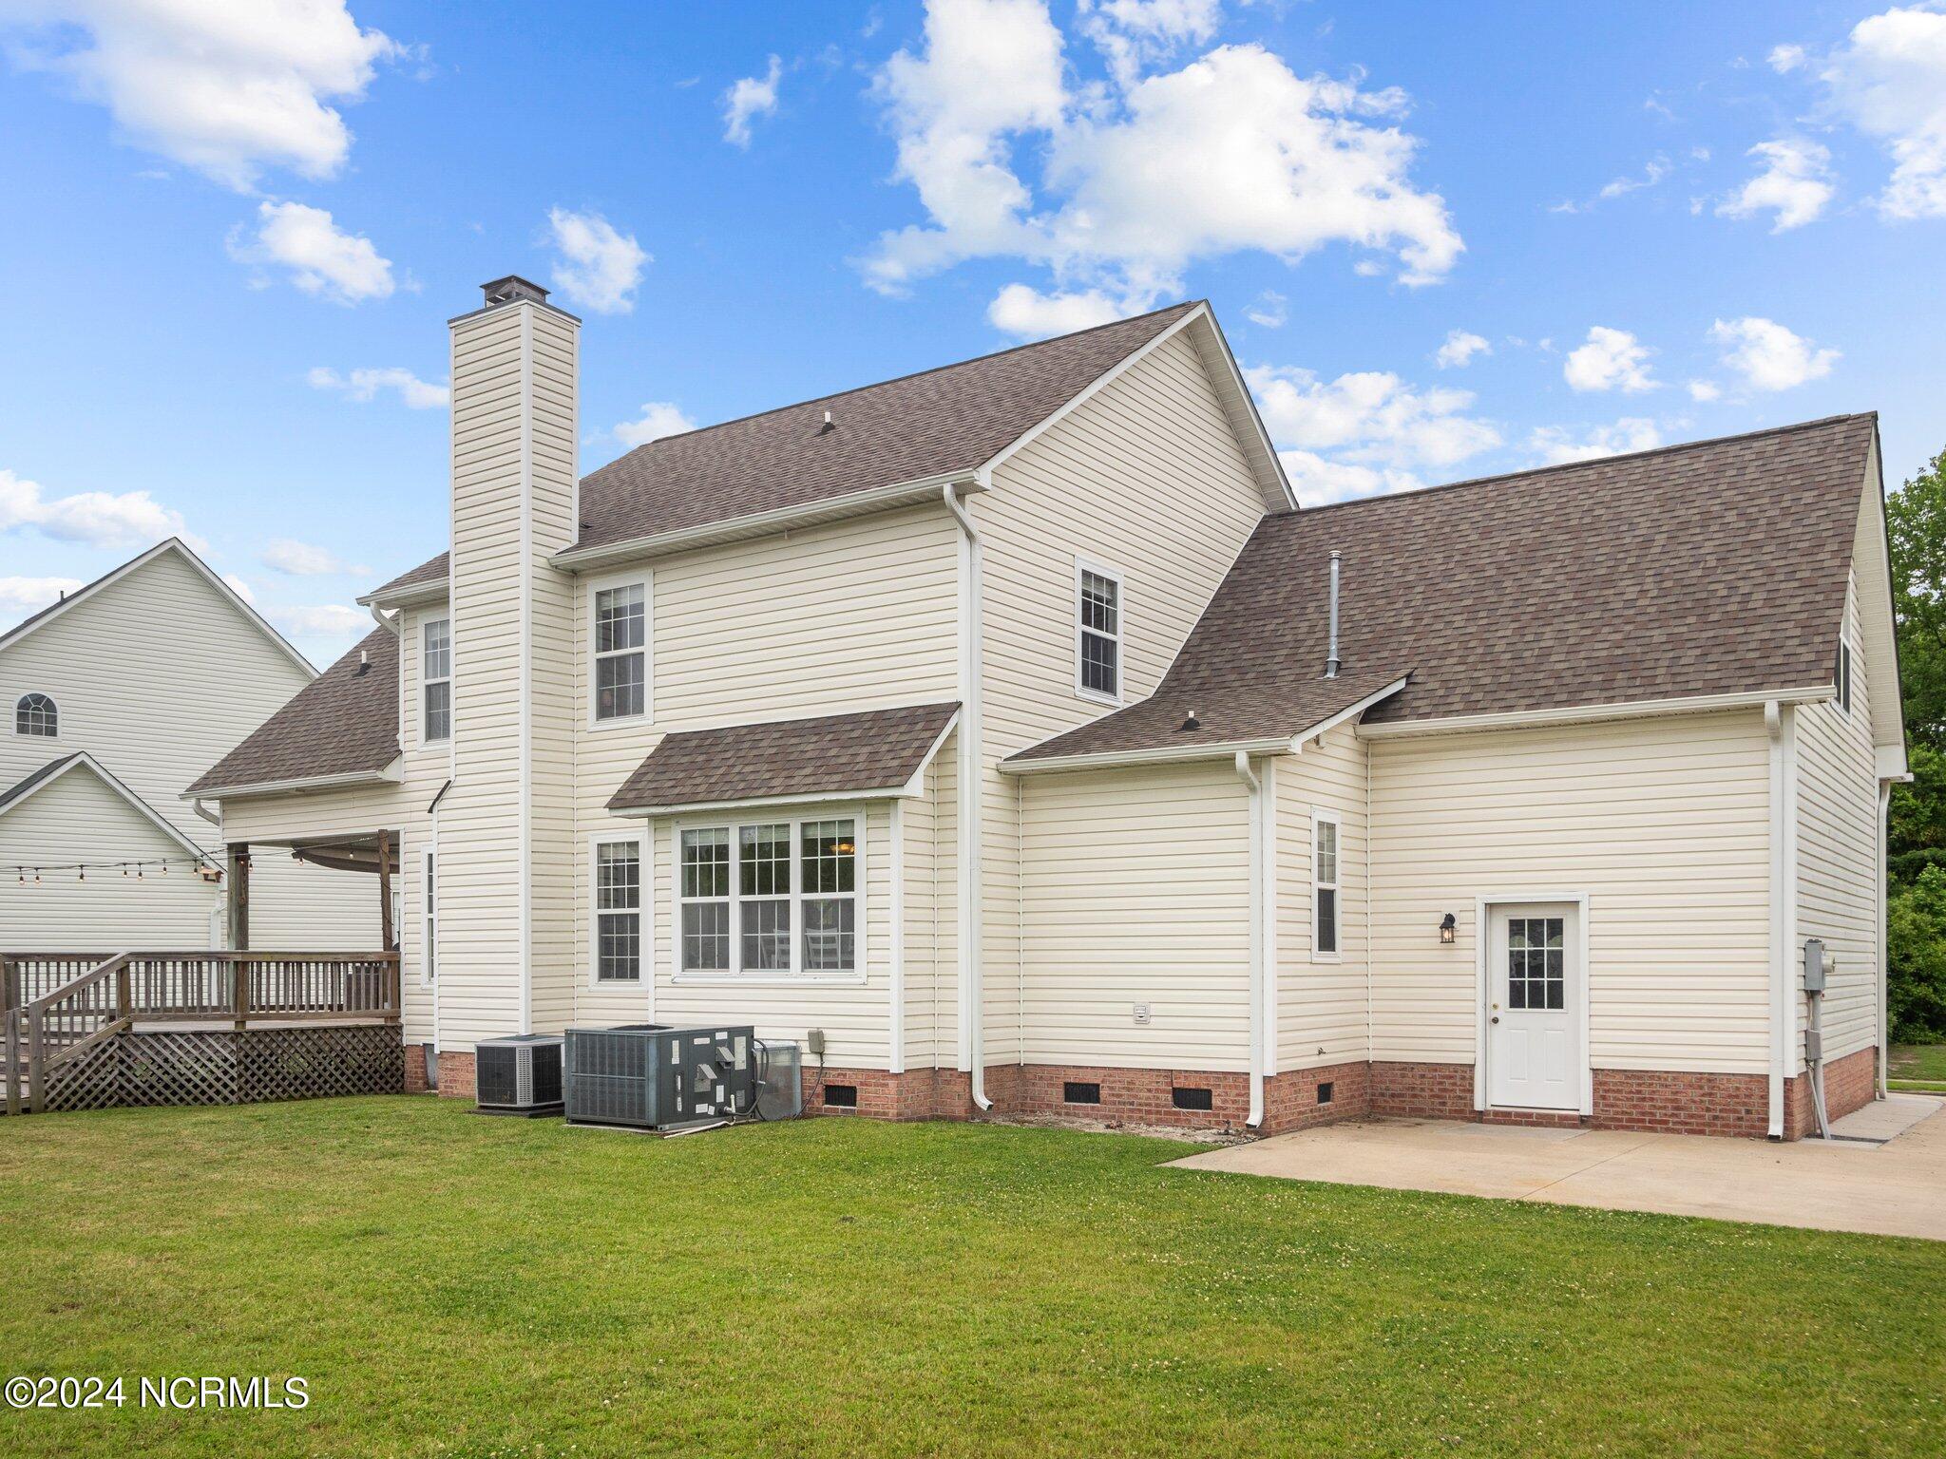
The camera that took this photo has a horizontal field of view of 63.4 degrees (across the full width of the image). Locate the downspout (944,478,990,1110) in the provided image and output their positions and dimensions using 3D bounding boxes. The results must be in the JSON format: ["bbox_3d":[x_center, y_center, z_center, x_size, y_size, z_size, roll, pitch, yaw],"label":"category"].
[{"bbox_3d":[-0.007,0.663,14.973,0.220,5.990,0.540,-3,-6,34],"label":"downspout"}]

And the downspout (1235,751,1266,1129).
[{"bbox_3d":[2.502,1.923,14.268,0.120,3.420,0.360,-3,-6,34],"label":"downspout"}]

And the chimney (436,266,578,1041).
[{"bbox_3d":[-5.372,-0.771,18.281,1.552,8.989,0.808,-3,-6,34],"label":"chimney"}]

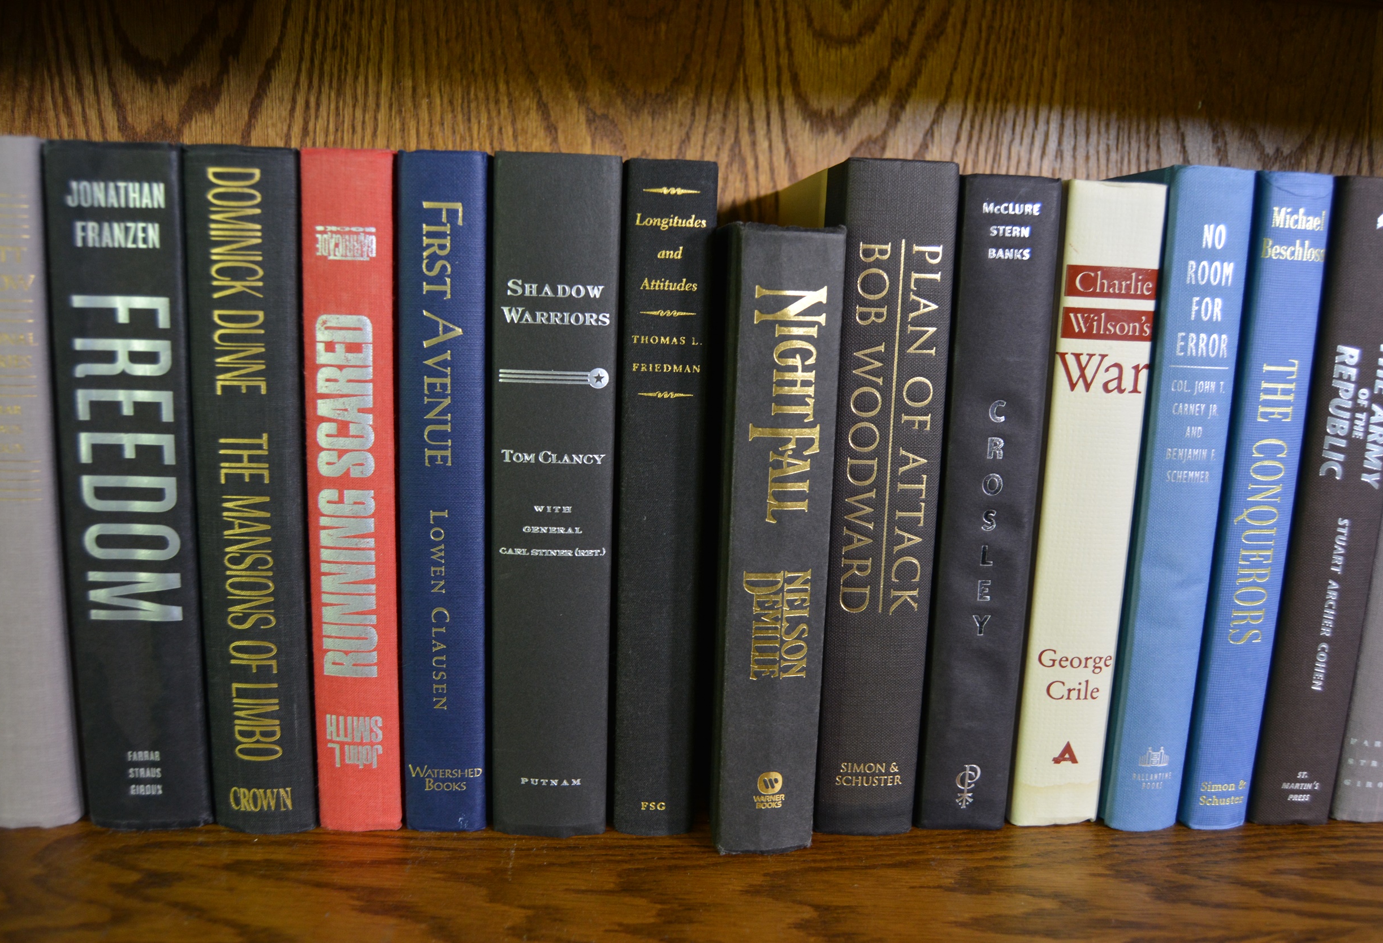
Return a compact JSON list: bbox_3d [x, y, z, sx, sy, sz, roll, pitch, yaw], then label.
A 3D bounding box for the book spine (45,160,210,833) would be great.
[{"bbox_3d":[-0.195,-0.004,0.452,0.044,0.237,0.161,2,10,-3],"label":"book spine"}]

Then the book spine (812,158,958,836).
[{"bbox_3d":[0.060,0.002,0.461,0.038,0.241,0.154,1,10,-6],"label":"book spine"}]

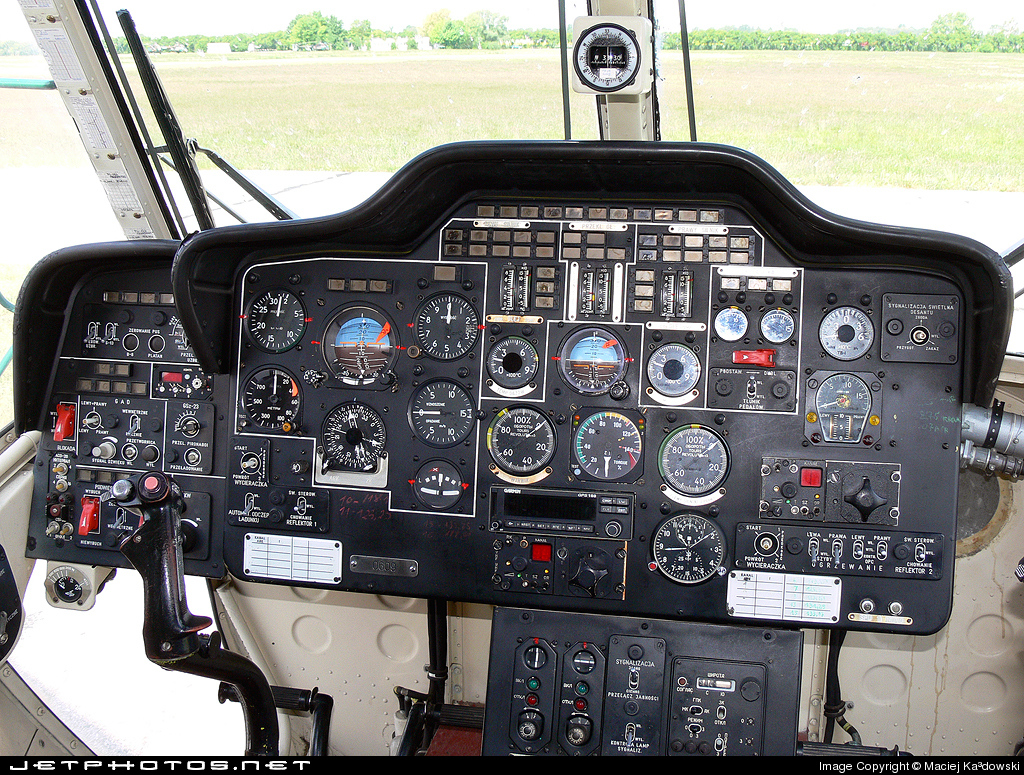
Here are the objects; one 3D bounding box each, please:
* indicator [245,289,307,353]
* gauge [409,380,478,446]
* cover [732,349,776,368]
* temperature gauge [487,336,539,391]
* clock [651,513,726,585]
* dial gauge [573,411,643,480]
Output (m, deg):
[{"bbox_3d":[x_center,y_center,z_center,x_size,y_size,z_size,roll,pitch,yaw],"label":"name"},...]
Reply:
[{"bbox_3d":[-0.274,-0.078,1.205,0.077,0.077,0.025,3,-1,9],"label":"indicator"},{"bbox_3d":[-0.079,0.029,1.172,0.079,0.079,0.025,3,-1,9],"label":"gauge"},{"bbox_3d":[0.259,-0.031,1.111,0.045,0.019,0.022,3,-1,9],"label":"cover"},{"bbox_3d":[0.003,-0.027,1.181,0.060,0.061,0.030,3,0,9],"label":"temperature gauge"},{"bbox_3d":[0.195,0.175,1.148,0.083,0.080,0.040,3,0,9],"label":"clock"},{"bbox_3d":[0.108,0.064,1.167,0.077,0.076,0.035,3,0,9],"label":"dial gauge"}]

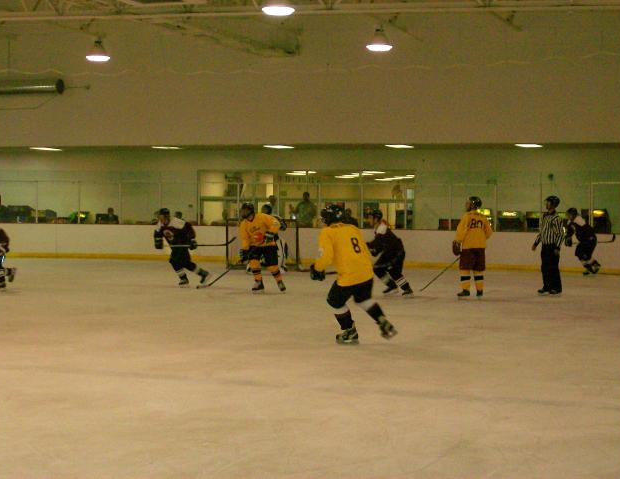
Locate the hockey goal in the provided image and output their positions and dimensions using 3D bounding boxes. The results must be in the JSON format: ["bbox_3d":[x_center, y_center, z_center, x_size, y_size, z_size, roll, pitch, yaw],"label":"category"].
[{"bbox_3d":[-1.035,0.132,33.282,1.880,1.260,1.000,1,2,20],"label":"hockey goal"}]

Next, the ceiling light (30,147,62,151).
[{"bbox_3d":[-8.660,-2.968,42.500,0.750,0.080,0.650,1,2,20],"label":"ceiling light"}]

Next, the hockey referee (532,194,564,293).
[{"bbox_3d":[4.537,0.189,24.500,0.370,1.680,0.520,-1,2,-44],"label":"hockey referee"}]

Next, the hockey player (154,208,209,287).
[{"bbox_3d":[-2.573,0.165,26.000,0.850,1.580,0.720,-1,2,-38],"label":"hockey player"}]

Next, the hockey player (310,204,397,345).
[{"bbox_3d":[0.525,0.428,15.800,0.720,1.720,0.850,-1,2,-41],"label":"hockey player"}]

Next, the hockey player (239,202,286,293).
[{"bbox_3d":[-0.904,0.162,24.600,0.850,1.720,0.650,1,2,18],"label":"hockey player"}]

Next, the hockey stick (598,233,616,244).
[{"bbox_3d":[6.706,0.024,30.700,1.350,0.250,0.080,0,0,21],"label":"hockey stick"}]

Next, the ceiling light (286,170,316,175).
[{"bbox_3d":[-0.329,-2.583,50.000,1.150,0.100,0.650,1,2,20],"label":"ceiling light"}]

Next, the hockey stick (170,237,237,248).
[{"bbox_3d":[-2.156,0.060,25.700,1.500,0.270,0.080,-1,0,18],"label":"hockey stick"}]

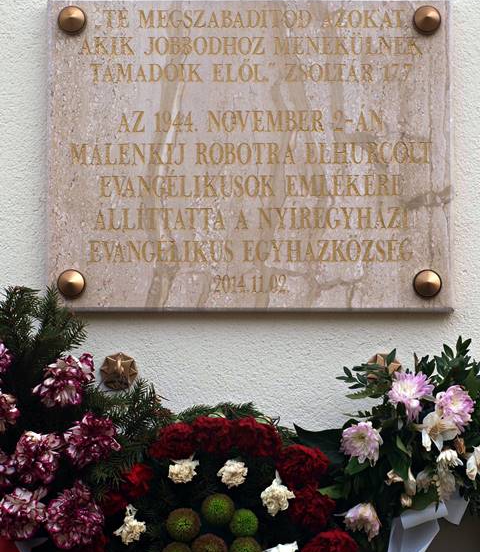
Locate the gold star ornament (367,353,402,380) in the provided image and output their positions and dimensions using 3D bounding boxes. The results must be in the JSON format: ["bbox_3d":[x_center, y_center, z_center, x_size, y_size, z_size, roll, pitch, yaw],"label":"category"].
[{"bbox_3d":[0.215,0.140,3.350,0.054,0.054,0.021,0,-4,0],"label":"gold star ornament"}]

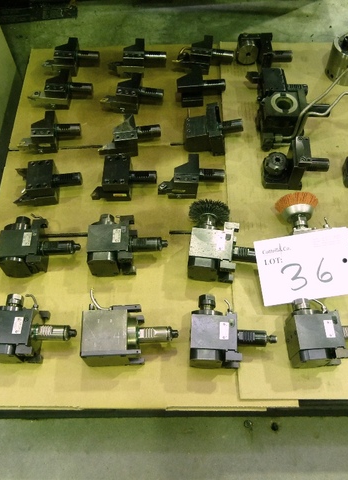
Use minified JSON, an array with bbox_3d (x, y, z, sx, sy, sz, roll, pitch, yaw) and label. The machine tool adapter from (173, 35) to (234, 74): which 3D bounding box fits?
[{"bbox_3d":[0.086,-0.519,1.300,0.170,0.060,0.089,-1,60,1],"label":"machine tool adapter"}]

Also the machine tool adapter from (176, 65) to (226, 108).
[{"bbox_3d":[0.077,-0.425,1.284,0.135,0.062,0.088,-2,59,1],"label":"machine tool adapter"}]

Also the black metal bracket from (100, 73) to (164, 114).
[{"bbox_3d":[-0.103,-0.375,1.175,0.158,0.061,0.090,6,62,4],"label":"black metal bracket"}]

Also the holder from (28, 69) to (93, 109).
[{"bbox_3d":[-0.286,-0.390,1.186,0.159,0.061,0.090,5,62,4],"label":"holder"}]

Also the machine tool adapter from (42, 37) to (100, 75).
[{"bbox_3d":[-0.285,-0.515,1.305,0.154,0.060,0.086,-1,60,1],"label":"machine tool adapter"}]

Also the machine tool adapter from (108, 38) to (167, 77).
[{"bbox_3d":[-0.096,-0.491,1.238,0.153,0.061,0.094,0,61,1],"label":"machine tool adapter"}]

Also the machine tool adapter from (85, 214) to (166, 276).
[{"bbox_3d":[-0.097,0.006,1.024,0.169,0.075,0.128,-1,59,2],"label":"machine tool adapter"}]

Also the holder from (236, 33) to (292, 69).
[{"bbox_3d":[0.253,-0.524,1.294,0.157,0.070,0.083,-1,60,1],"label":"holder"}]

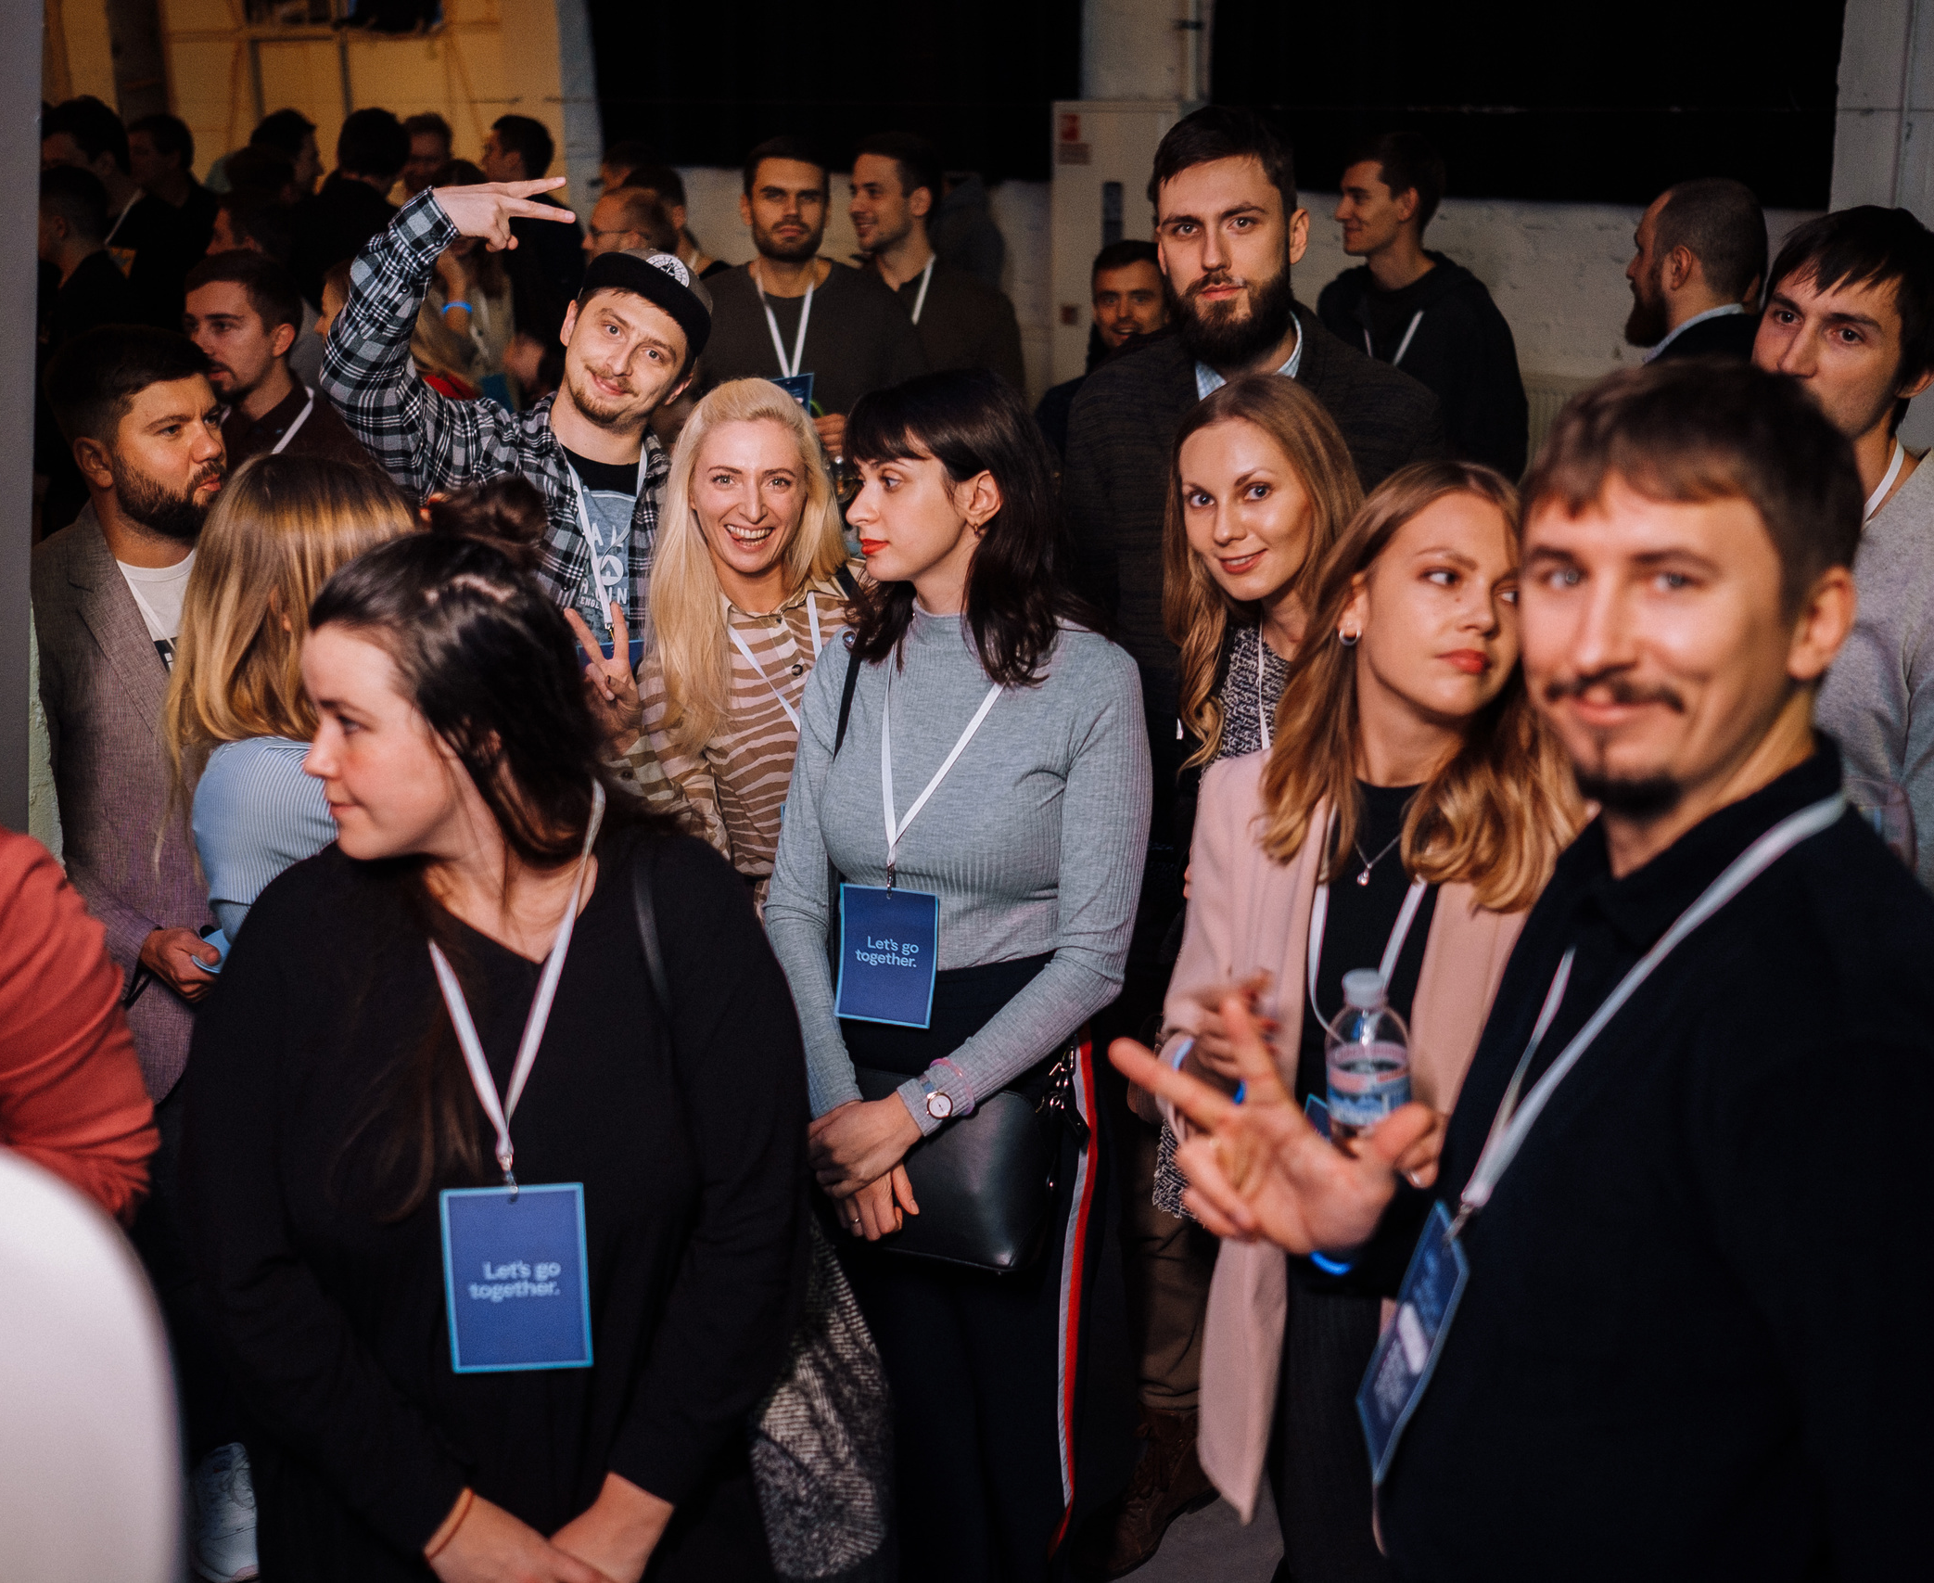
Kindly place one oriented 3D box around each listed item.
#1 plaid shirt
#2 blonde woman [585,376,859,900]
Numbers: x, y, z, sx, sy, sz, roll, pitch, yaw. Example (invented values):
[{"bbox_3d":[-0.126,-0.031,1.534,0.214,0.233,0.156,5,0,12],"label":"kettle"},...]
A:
[{"bbox_3d":[-0.566,-0.281,3.069,0.520,0.990,0.380,-3,17,-8],"label":"plaid shirt"},{"bbox_3d":[-0.249,0.272,2.839,0.440,1.580,0.360,-1,17,-3],"label":"blonde woman"}]

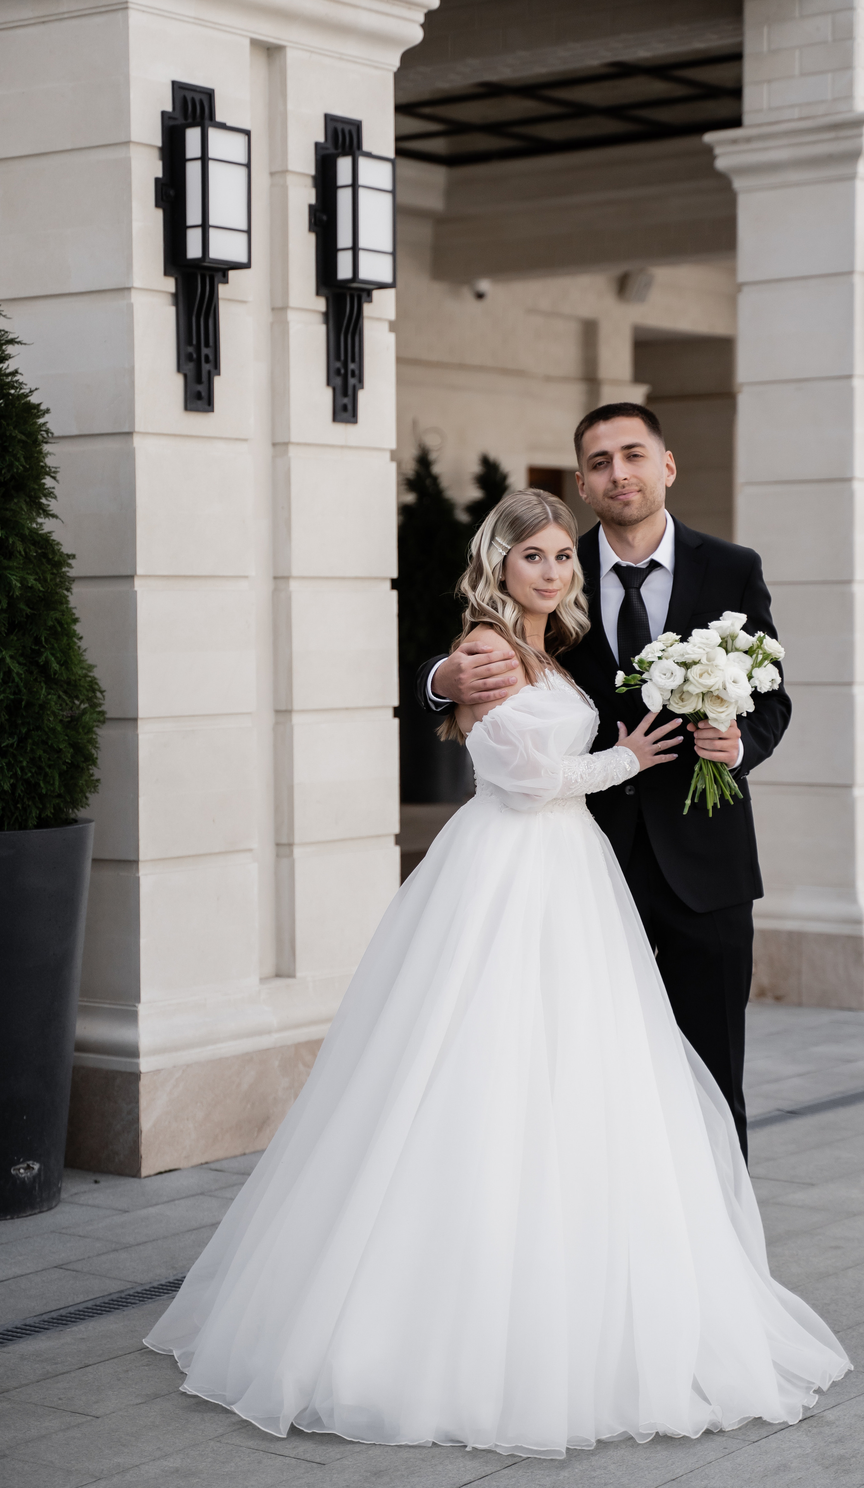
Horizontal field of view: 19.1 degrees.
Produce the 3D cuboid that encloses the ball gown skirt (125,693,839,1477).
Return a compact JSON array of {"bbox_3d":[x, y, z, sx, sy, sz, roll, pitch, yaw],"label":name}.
[{"bbox_3d":[0.124,0.521,4.962,1.360,1.300,1.360,1,3,32],"label":"ball gown skirt"}]

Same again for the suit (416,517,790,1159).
[{"bbox_3d":[0.353,0.337,5.194,0.740,1.600,0.470,0,3,6],"label":"suit"}]

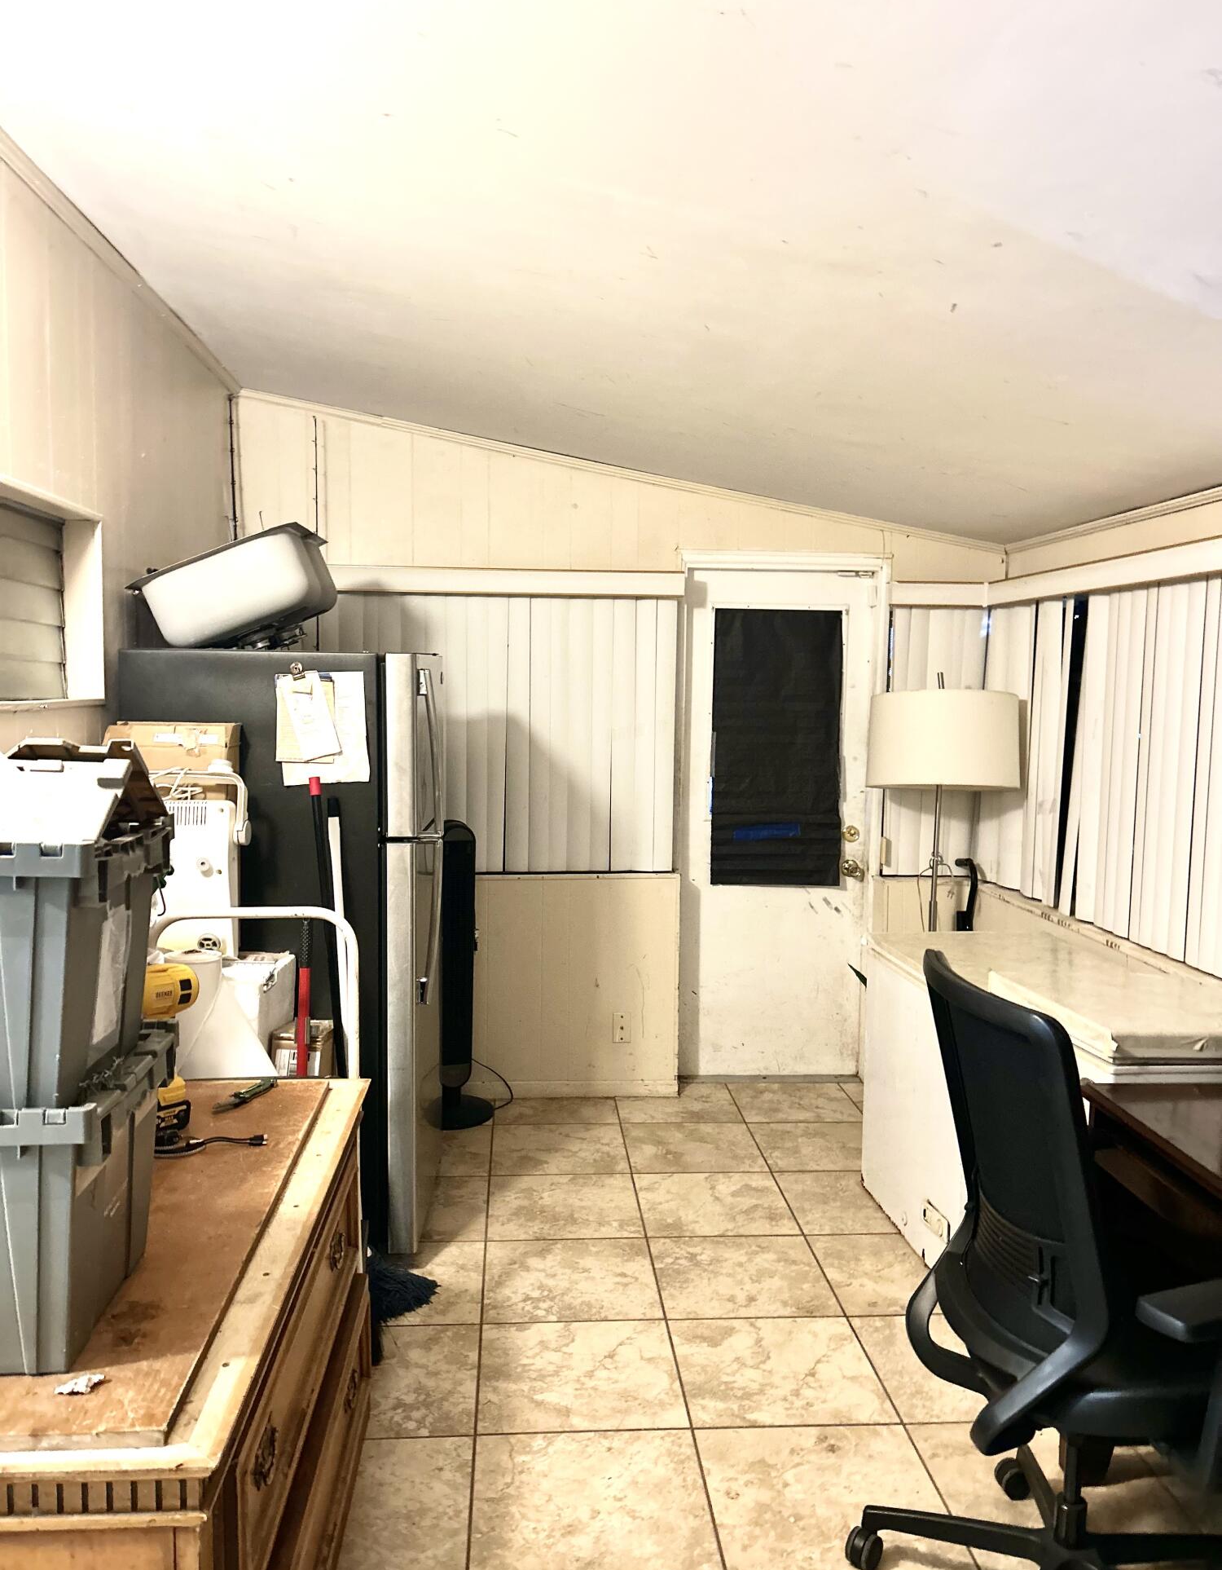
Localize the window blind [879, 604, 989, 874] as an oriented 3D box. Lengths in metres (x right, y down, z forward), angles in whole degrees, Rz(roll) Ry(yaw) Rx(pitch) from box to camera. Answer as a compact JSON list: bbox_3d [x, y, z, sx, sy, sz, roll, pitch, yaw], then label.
[{"bbox_3d":[1.252,-0.172,4.728,0.390,1.070,0.070,1,4,-4],"label":"window blind"}]

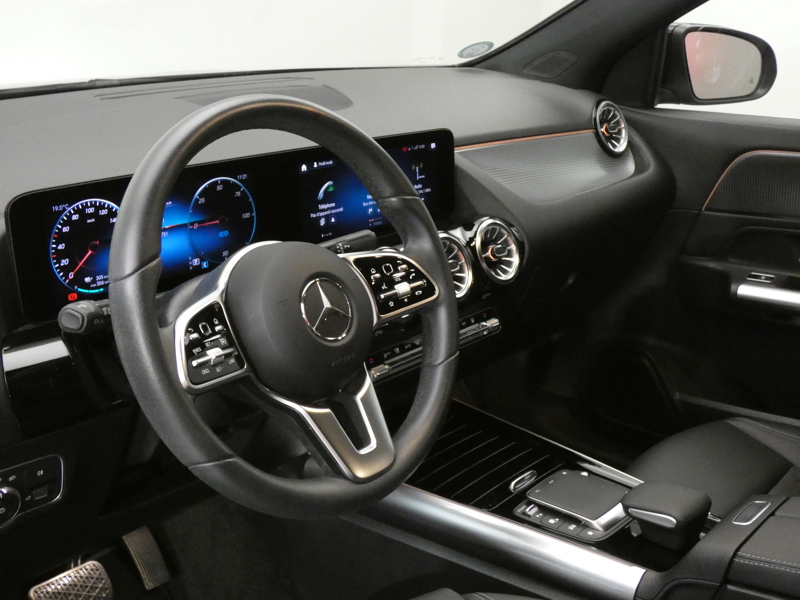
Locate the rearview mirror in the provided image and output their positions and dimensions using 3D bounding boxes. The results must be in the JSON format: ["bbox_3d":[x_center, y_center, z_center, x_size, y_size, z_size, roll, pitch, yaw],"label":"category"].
[{"bbox_3d":[0.578,-0.452,1.874,0.230,0.150,0.130,-10,20,-28],"label":"rearview mirror"}]

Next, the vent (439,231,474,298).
[{"bbox_3d":[0.056,-0.041,1.257,0.088,0.088,0.040,-18,1,-44],"label":"vent"}]

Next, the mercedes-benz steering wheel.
[{"bbox_3d":[-0.097,0.006,0.880,0.100,0.372,0.372,-16,2,44],"label":"mercedes-benz steering wheel"}]

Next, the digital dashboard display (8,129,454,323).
[{"bbox_3d":[-0.146,-0.104,1.125,0.035,0.121,0.620,10,20,42],"label":"digital dashboard display"}]

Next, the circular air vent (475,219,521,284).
[{"bbox_3d":[0.123,-0.063,1.322,0.088,0.088,0.040,-18,1,-44],"label":"circular air vent"}]

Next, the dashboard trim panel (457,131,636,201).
[{"bbox_3d":[0.245,-0.208,1.538,0.060,0.105,0.460,-7,8,45],"label":"dashboard trim panel"}]

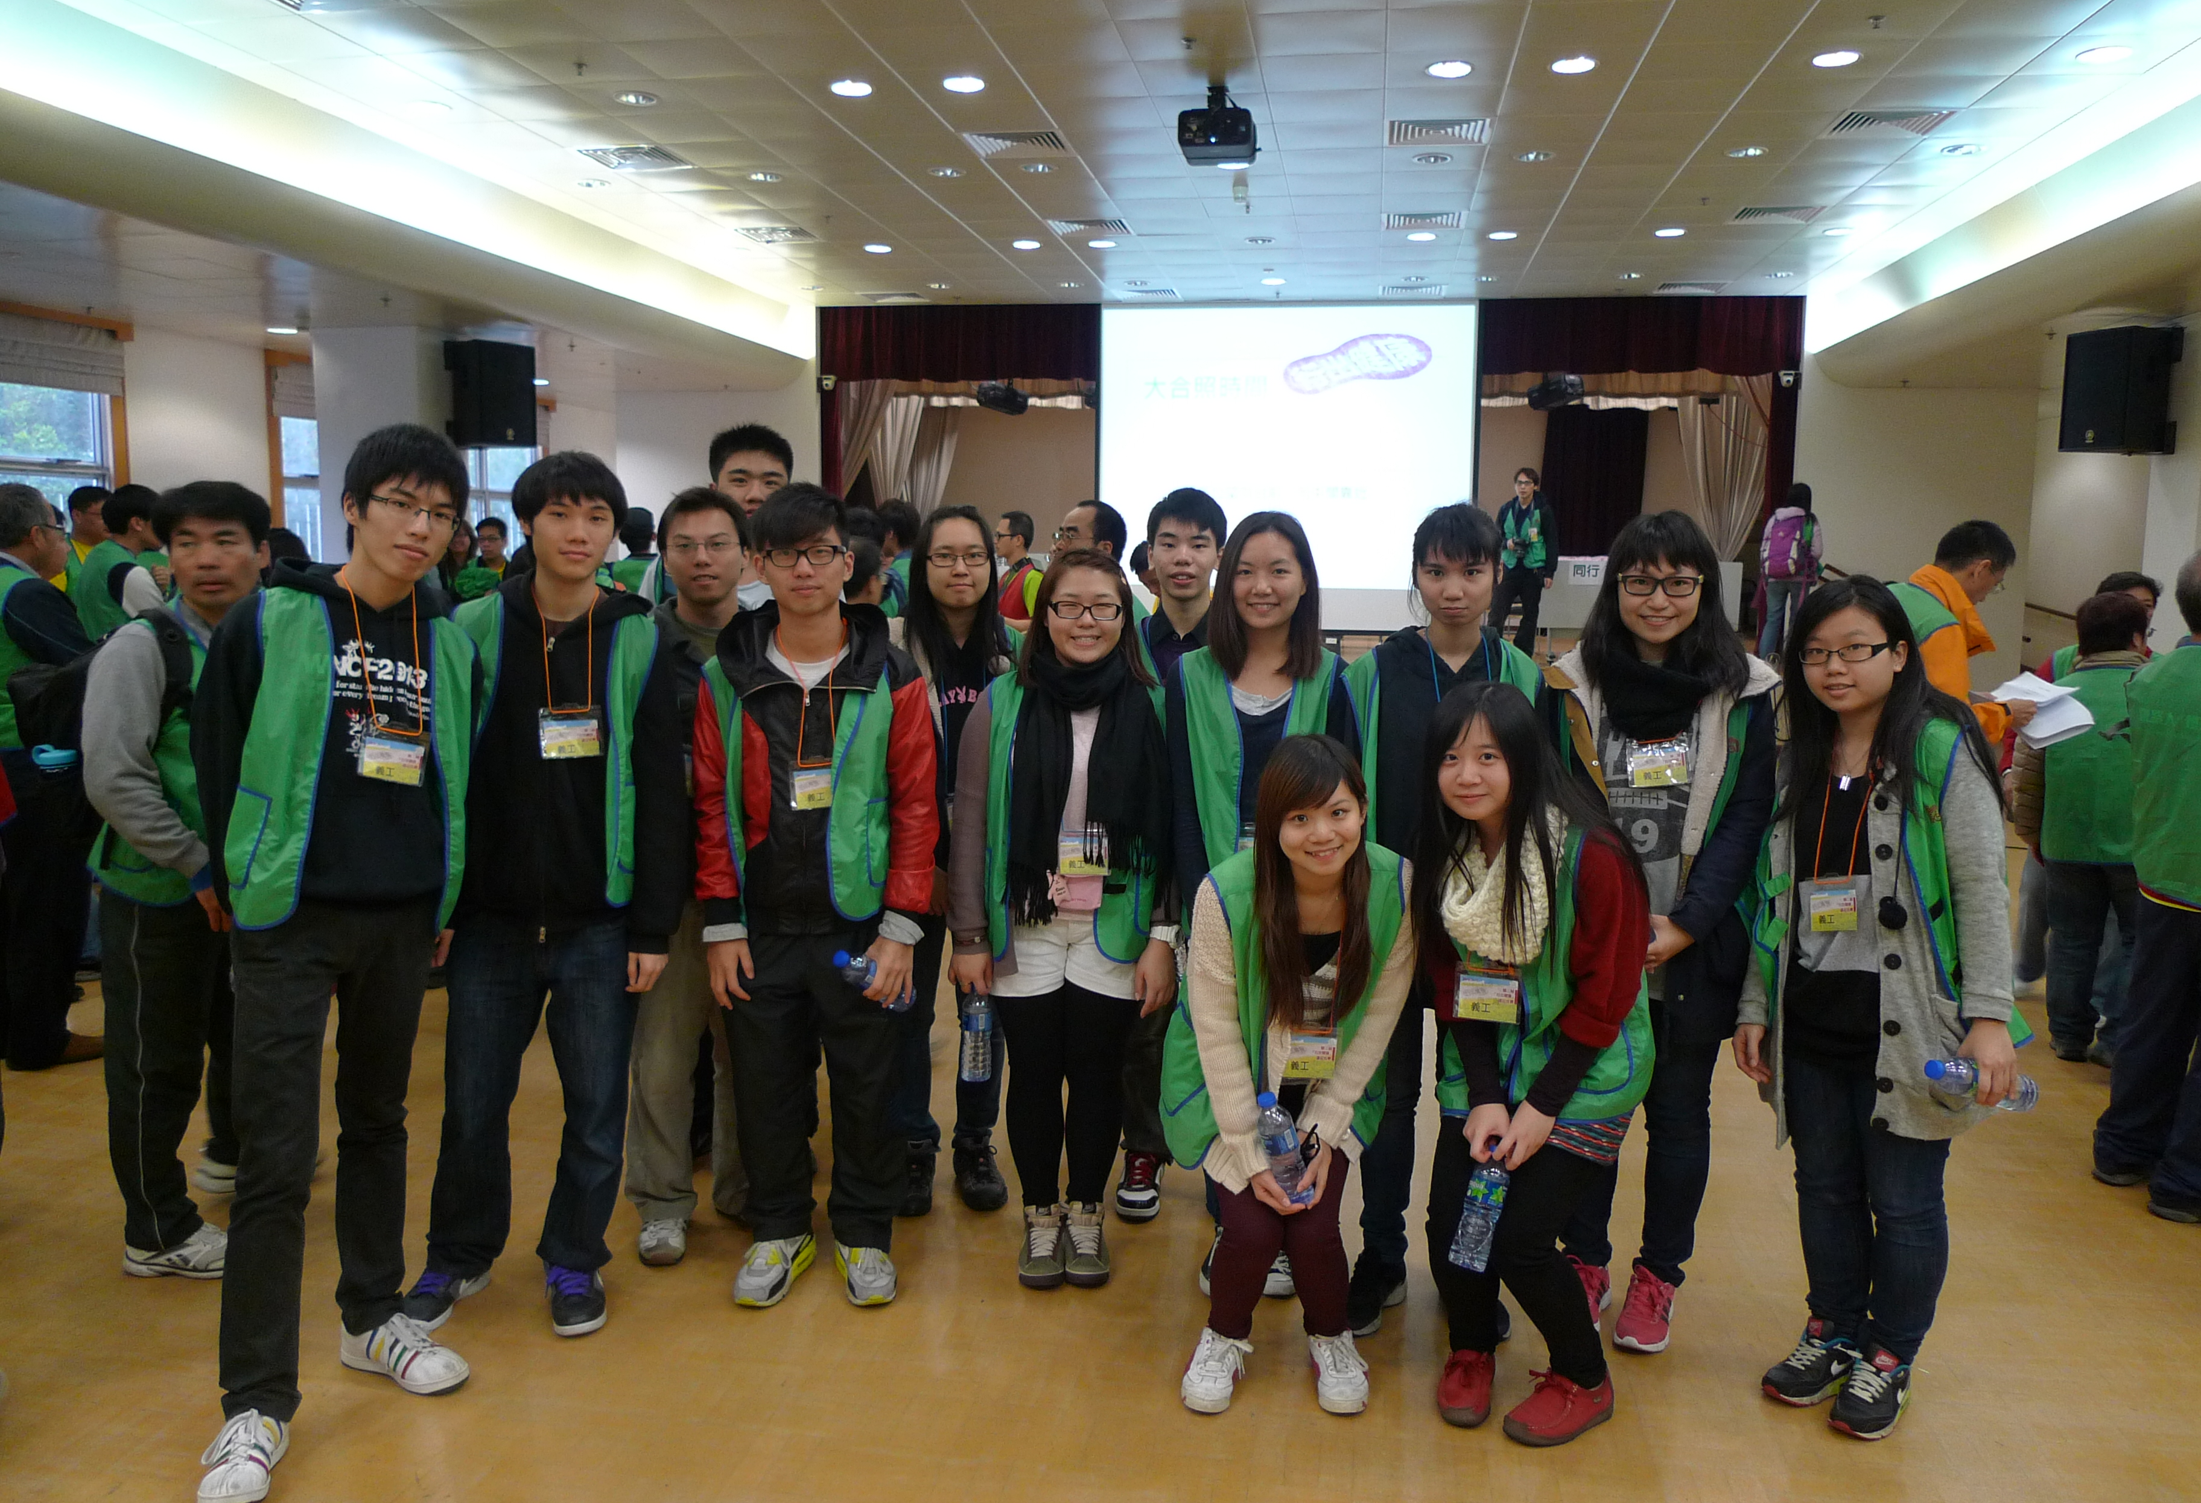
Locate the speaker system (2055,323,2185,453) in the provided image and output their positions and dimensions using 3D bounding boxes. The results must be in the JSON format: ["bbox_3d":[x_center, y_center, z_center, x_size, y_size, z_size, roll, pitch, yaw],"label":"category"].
[{"bbox_3d":[6.390,-2.263,9.584,0.385,0.745,0.466,-2,8,-14],"label":"speaker system"}]

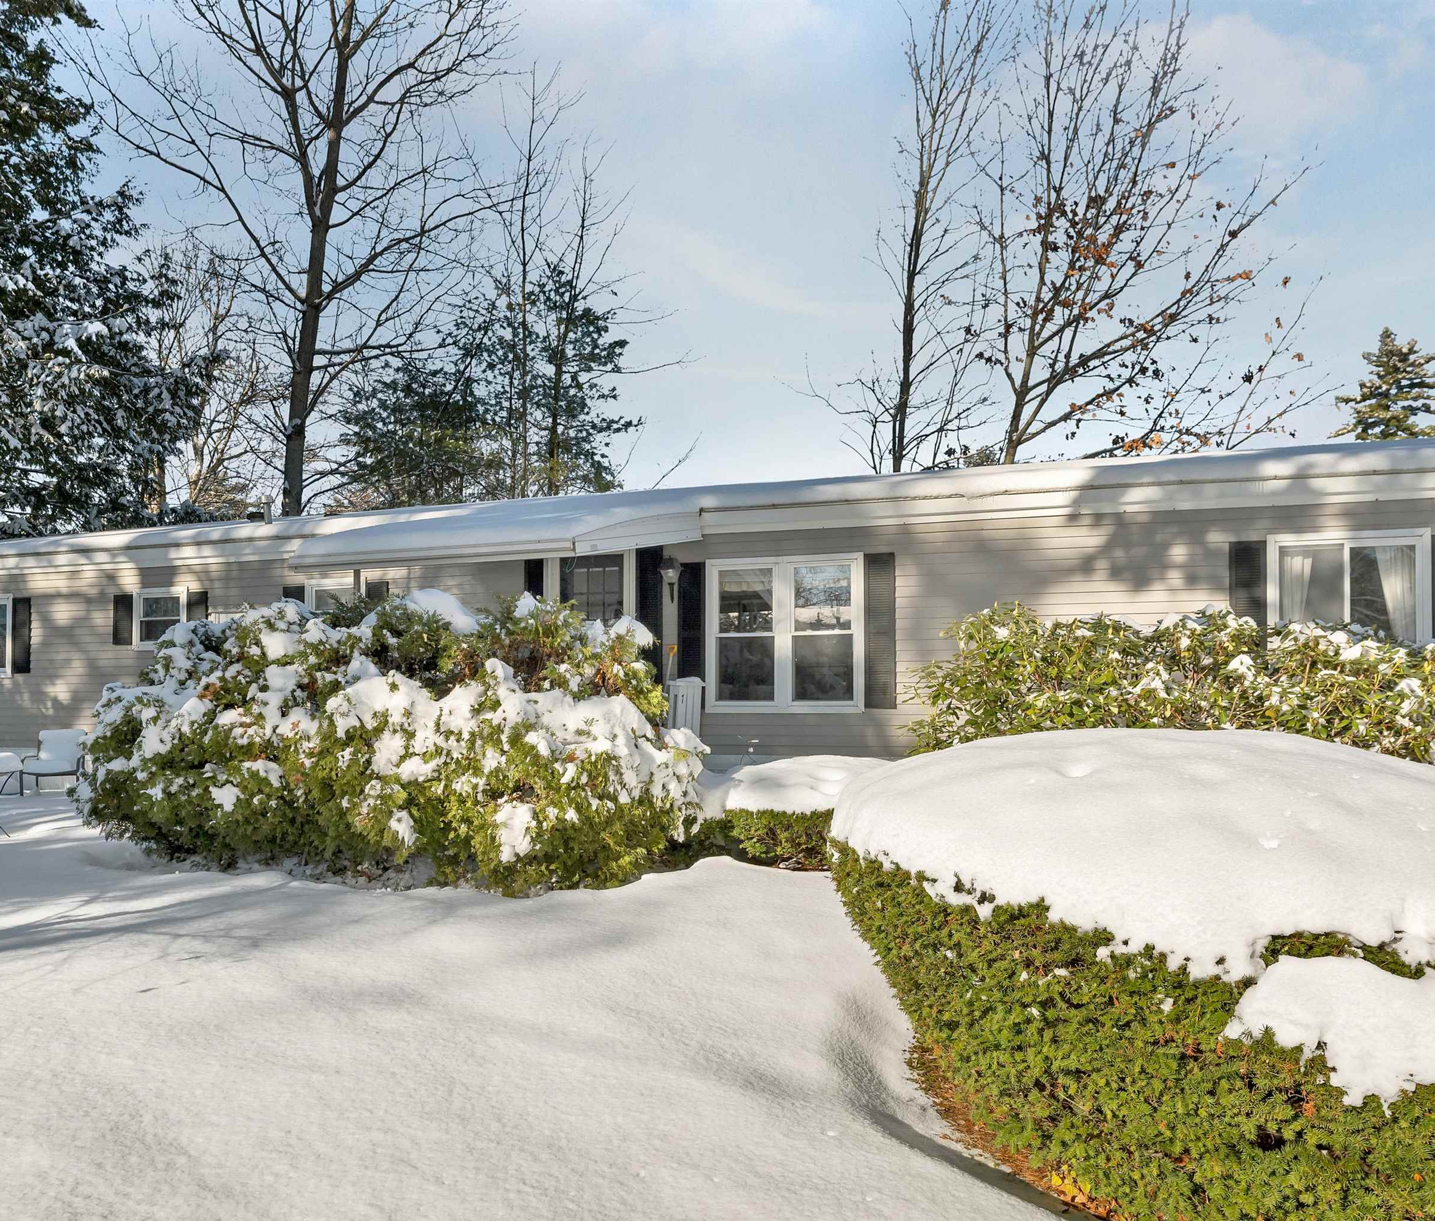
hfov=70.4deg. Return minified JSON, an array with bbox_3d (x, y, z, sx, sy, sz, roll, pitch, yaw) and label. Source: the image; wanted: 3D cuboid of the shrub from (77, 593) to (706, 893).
[{"bbox_3d":[-2.720,0.980,8.450,5.300,2.200,2.500,0,-2,16],"label":"shrub"}]

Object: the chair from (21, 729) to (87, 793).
[{"bbox_3d":[-7.740,1.800,11.900,0.640,0.830,0.700,0,-2,-16],"label":"chair"}]

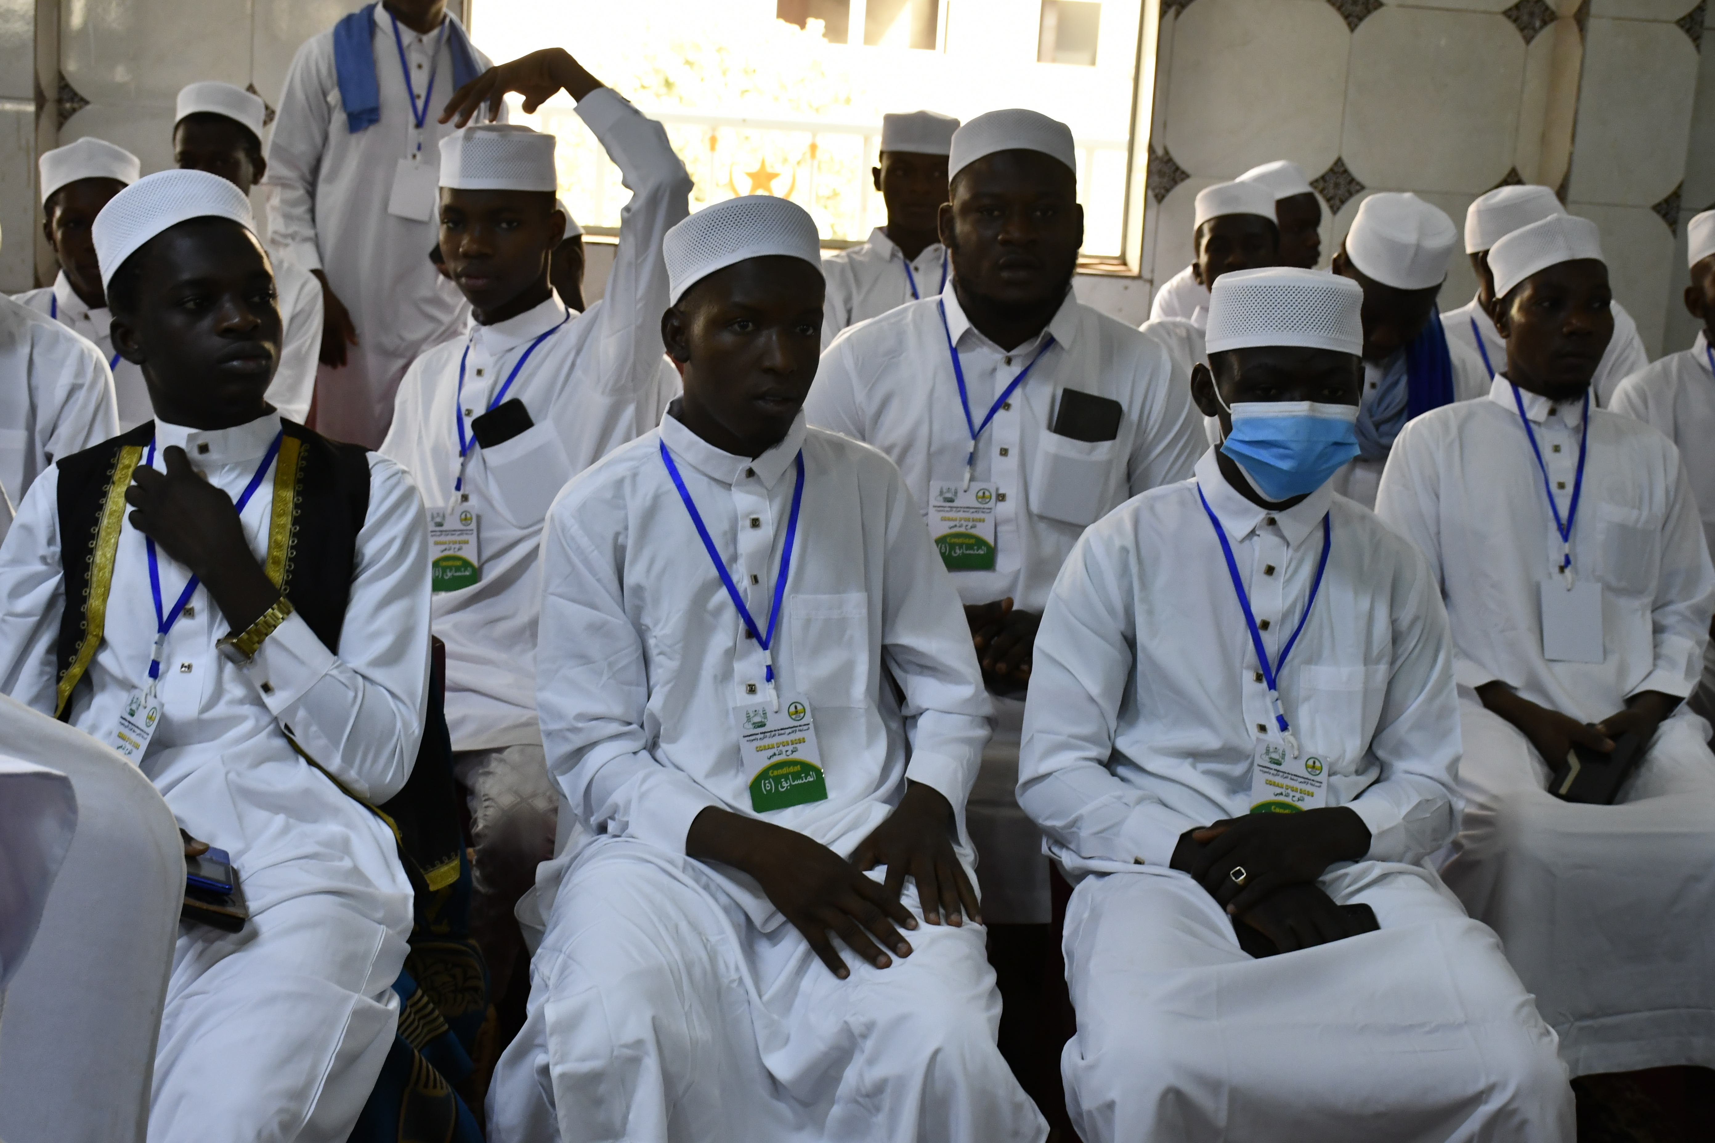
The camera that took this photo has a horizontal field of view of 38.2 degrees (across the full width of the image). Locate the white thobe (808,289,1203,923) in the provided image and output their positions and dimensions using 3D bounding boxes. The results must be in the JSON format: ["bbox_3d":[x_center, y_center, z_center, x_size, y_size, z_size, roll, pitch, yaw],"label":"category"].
[{"bbox_3d":[0.195,0.011,3.286,0.560,0.790,0.700,3,11,2],"label":"white thobe"}]

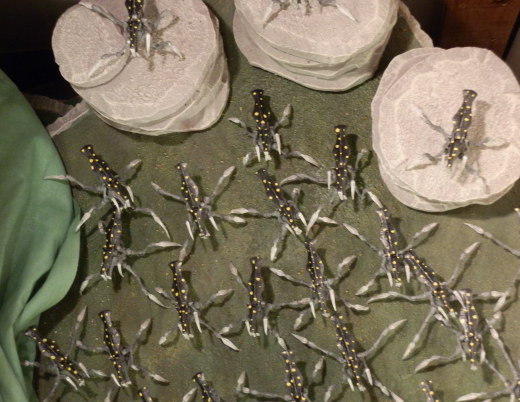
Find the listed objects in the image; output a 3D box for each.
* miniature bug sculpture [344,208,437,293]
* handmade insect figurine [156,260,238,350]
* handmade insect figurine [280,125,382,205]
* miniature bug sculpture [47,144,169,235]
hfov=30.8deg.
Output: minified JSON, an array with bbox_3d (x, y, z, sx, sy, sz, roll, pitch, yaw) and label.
[{"bbox_3d":[0.112,0.037,0.765,0.081,0.034,0.066,-10,66,-5],"label":"miniature bug sculpture"},{"bbox_3d":[-0.051,0.085,0.744,0.065,0.034,0.075,-11,66,-5],"label":"handmade insect figurine"},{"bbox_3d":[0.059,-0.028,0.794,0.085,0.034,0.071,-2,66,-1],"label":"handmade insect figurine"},{"bbox_3d":[-0.122,-0.003,0.783,0.080,0.034,0.110,-34,70,-14],"label":"miniature bug sculpture"}]

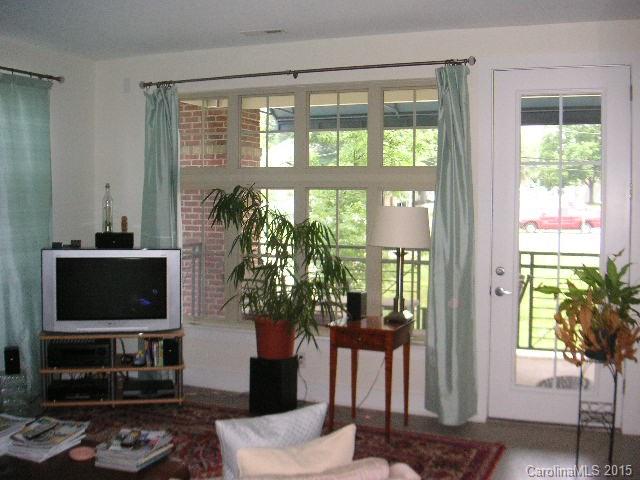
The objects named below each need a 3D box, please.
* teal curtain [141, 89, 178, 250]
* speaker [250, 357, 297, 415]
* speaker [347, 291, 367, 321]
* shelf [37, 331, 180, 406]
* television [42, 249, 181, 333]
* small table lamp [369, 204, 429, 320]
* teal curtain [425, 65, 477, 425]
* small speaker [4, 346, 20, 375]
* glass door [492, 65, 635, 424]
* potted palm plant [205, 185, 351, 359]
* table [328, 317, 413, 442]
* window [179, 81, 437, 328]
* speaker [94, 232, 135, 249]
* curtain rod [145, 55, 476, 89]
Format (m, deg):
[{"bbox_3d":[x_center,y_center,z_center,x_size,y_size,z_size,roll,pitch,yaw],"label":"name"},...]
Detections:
[{"bbox_3d":[-1.340,-0.033,5.644,0.350,2.470,0.130,2,4,21],"label":"teal curtain"},{"bbox_3d":[-0.328,1.057,5.075,0.275,0.415,0.300,1,4,20],"label":"speaker"},{"bbox_3d":[0.260,0.454,4.735,0.105,0.195,0.125,2,4,21],"label":"speaker"},{"bbox_3d":[-1.581,0.966,5.347,1.050,0.560,0.480,-1,4,-9],"label":"shelf"},{"bbox_3d":[-1.601,0.365,5.423,1.010,0.628,0.560,-1,4,-9],"label":"television"},{"bbox_3d":[0.541,0.153,4.632,0.422,0.765,0.422,1,4,20],"label":"small table lamp"},{"bbox_3d":[0.924,0.043,4.763,0.357,2.460,0.140,1,4,20],"label":"teal curtain"},{"bbox_3d":[-2.207,0.865,4.910,0.105,0.195,0.130,-2,4,-22],"label":"small speaker"},{"bbox_3d":[1.617,0.058,4.610,0.905,2.420,0.055,2,4,21],"label":"glass door"},{"bbox_3d":[-0.333,0.230,4.915,0.980,1.250,0.800,2,4,21],"label":"potted palm plant"},{"bbox_3d":[0.342,0.929,4.619,0.460,0.740,0.430,2,4,21],"label":"table"},{"bbox_3d":[-0.091,-0.218,5.270,2.273,1.930,0.120,1,4,20],"label":"window"},{"bbox_3d":[-1.543,0.002,5.146,0.285,0.116,0.130,0,4,-13],"label":"speaker"},{"bbox_3d":[-0.217,-1.256,5.143,2.760,0.065,0.090,2,4,21],"label":"curtain rod"}]

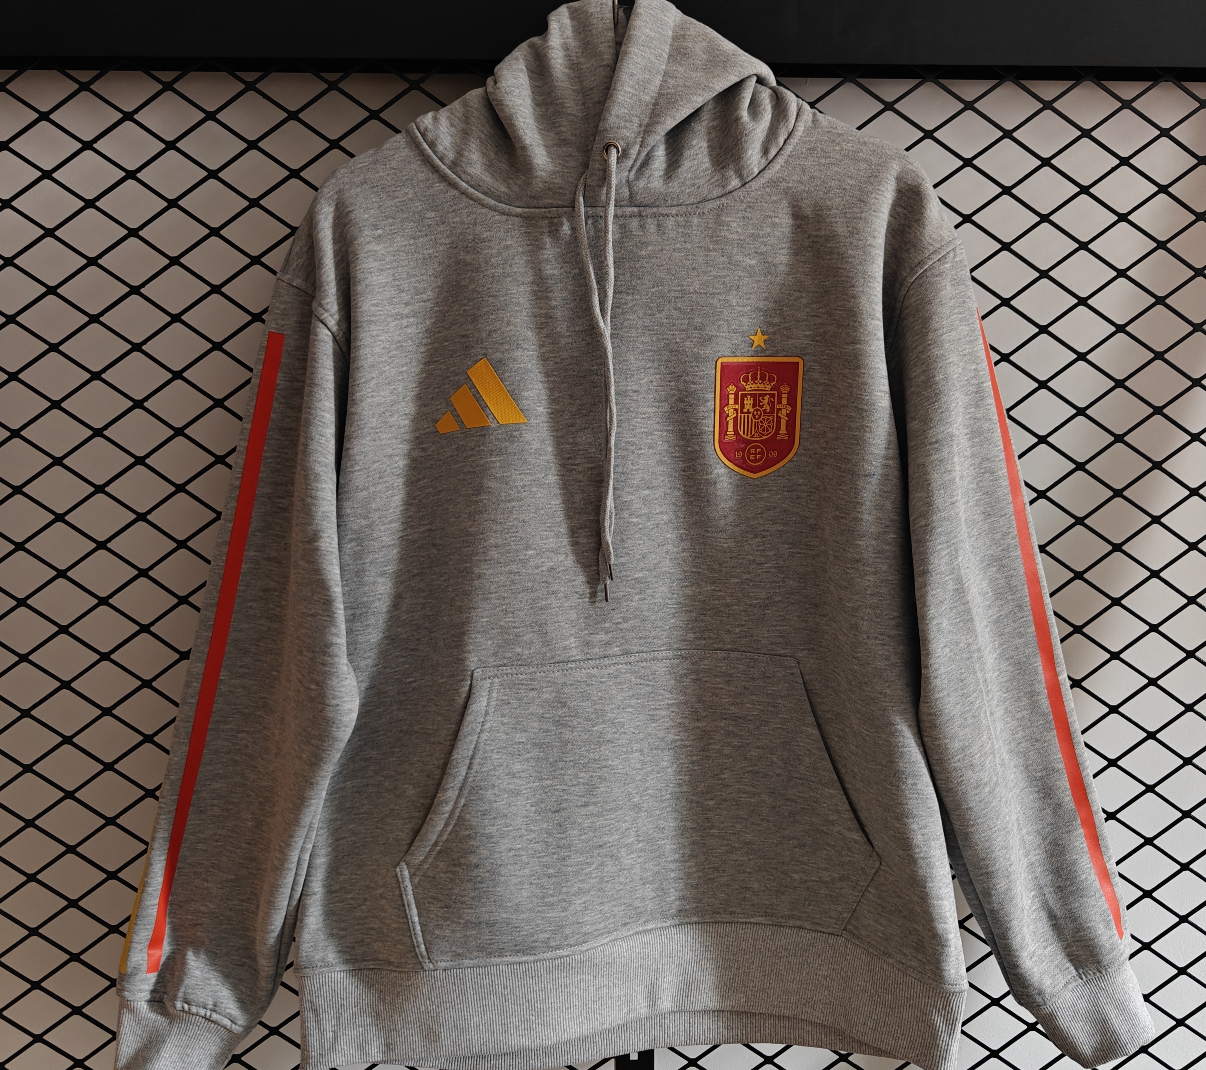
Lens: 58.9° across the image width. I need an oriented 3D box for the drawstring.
[{"bbox_3d":[-0.004,-0.117,0.765,0.033,0.327,0.025,0,3,-2],"label":"drawstring"}]

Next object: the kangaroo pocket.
[{"bbox_3d":[0.027,0.200,0.785,0.352,0.230,0.045,0,3,-2],"label":"kangaroo pocket"}]

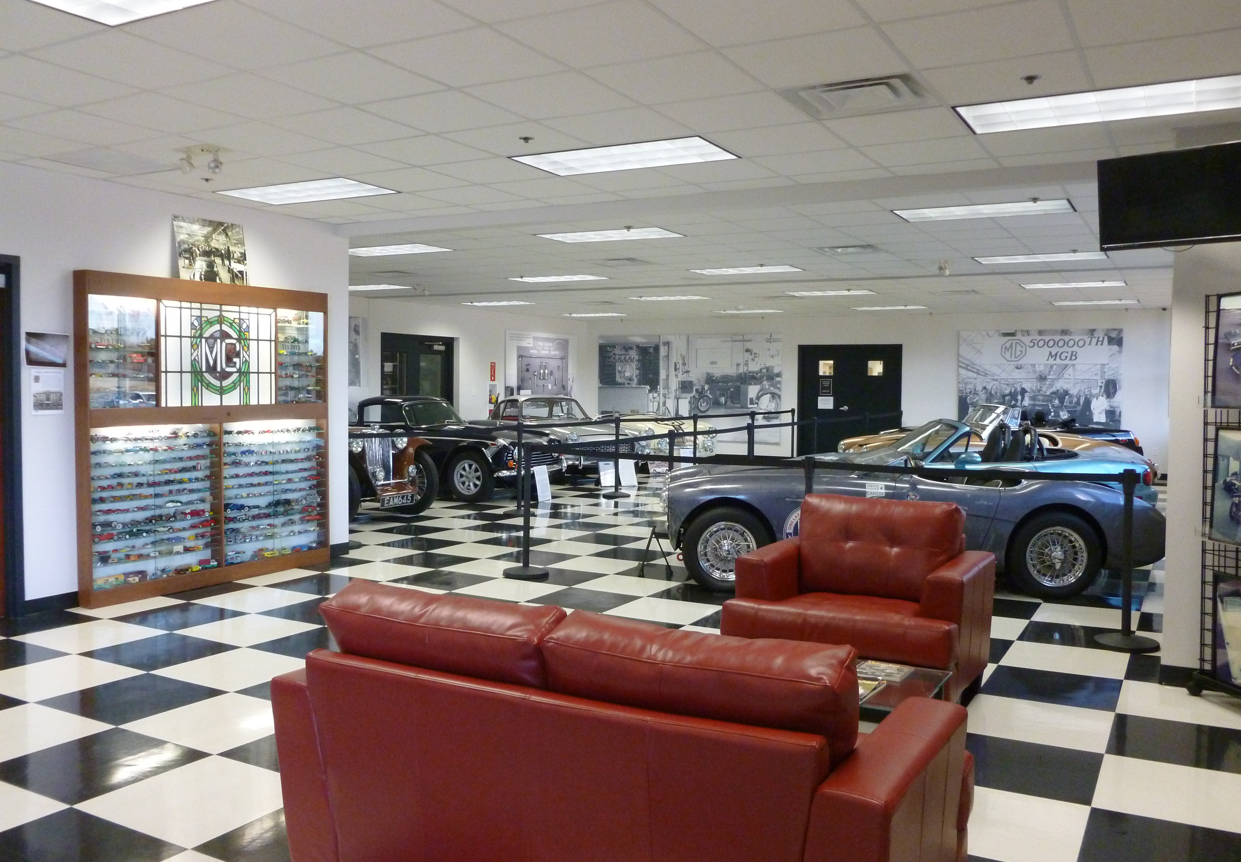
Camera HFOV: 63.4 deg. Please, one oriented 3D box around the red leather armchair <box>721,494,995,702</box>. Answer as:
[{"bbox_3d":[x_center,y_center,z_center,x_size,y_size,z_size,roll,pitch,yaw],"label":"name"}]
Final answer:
[{"bbox_3d":[1.166,0.813,4.887,1.071,0.919,0.970,2,3,29],"label":"red leather armchair"}]

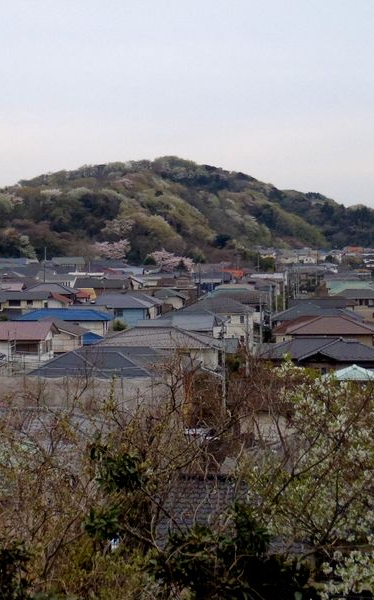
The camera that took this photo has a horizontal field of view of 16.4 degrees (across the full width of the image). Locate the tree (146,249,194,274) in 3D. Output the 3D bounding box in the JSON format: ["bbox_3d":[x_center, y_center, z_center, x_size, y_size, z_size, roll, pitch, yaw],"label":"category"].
[{"bbox_3d":[-4.868,-10.014,360.000,13.200,8.800,11.000,0,2,0],"label":"tree"}]

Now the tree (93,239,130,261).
[{"bbox_3d":[-23.053,-14.163,390.000,11.400,9.000,10.300,0,2,0],"label":"tree"}]

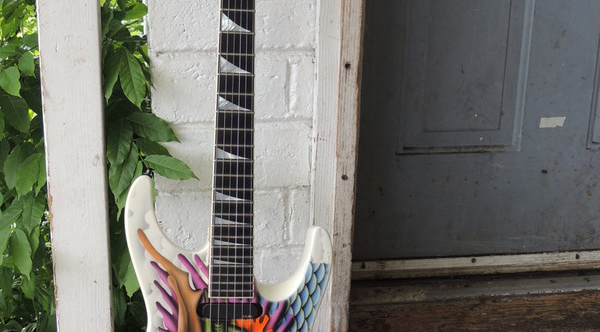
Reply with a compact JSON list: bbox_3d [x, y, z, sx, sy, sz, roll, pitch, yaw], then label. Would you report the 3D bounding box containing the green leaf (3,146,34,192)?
[{"bbox_3d":[-0.472,0.003,1.650,0.043,0.084,0.020,9,12,-16],"label":"green leaf"}]

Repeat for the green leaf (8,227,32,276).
[{"bbox_3d":[-0.460,0.143,1.640,0.034,0.090,0.020,-20,12,-16],"label":"green leaf"}]

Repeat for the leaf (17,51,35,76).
[{"bbox_3d":[-0.460,-0.172,1.680,0.031,0.050,0.020,-25,12,-12],"label":"leaf"}]

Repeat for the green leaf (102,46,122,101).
[{"bbox_3d":[-0.290,-0.143,1.550,0.032,0.097,0.020,10,12,-11],"label":"green leaf"}]

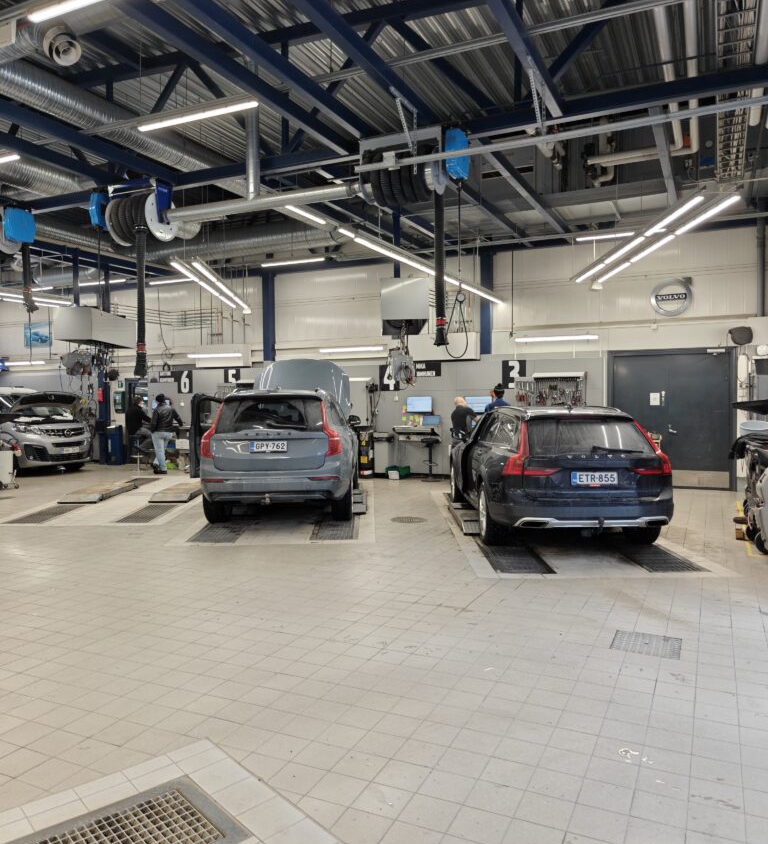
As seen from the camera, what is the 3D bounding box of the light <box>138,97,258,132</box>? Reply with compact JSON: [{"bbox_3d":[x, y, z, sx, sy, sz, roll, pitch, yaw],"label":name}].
[{"bbox_3d":[-1.956,-3.189,7.071,1.540,0.100,0.100,0,2,26],"label":"light"}]

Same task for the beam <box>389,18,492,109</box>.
[{"bbox_3d":[0.609,-3.852,7.286,0.110,1.694,0.110,-47,-17,20],"label":"beam"}]

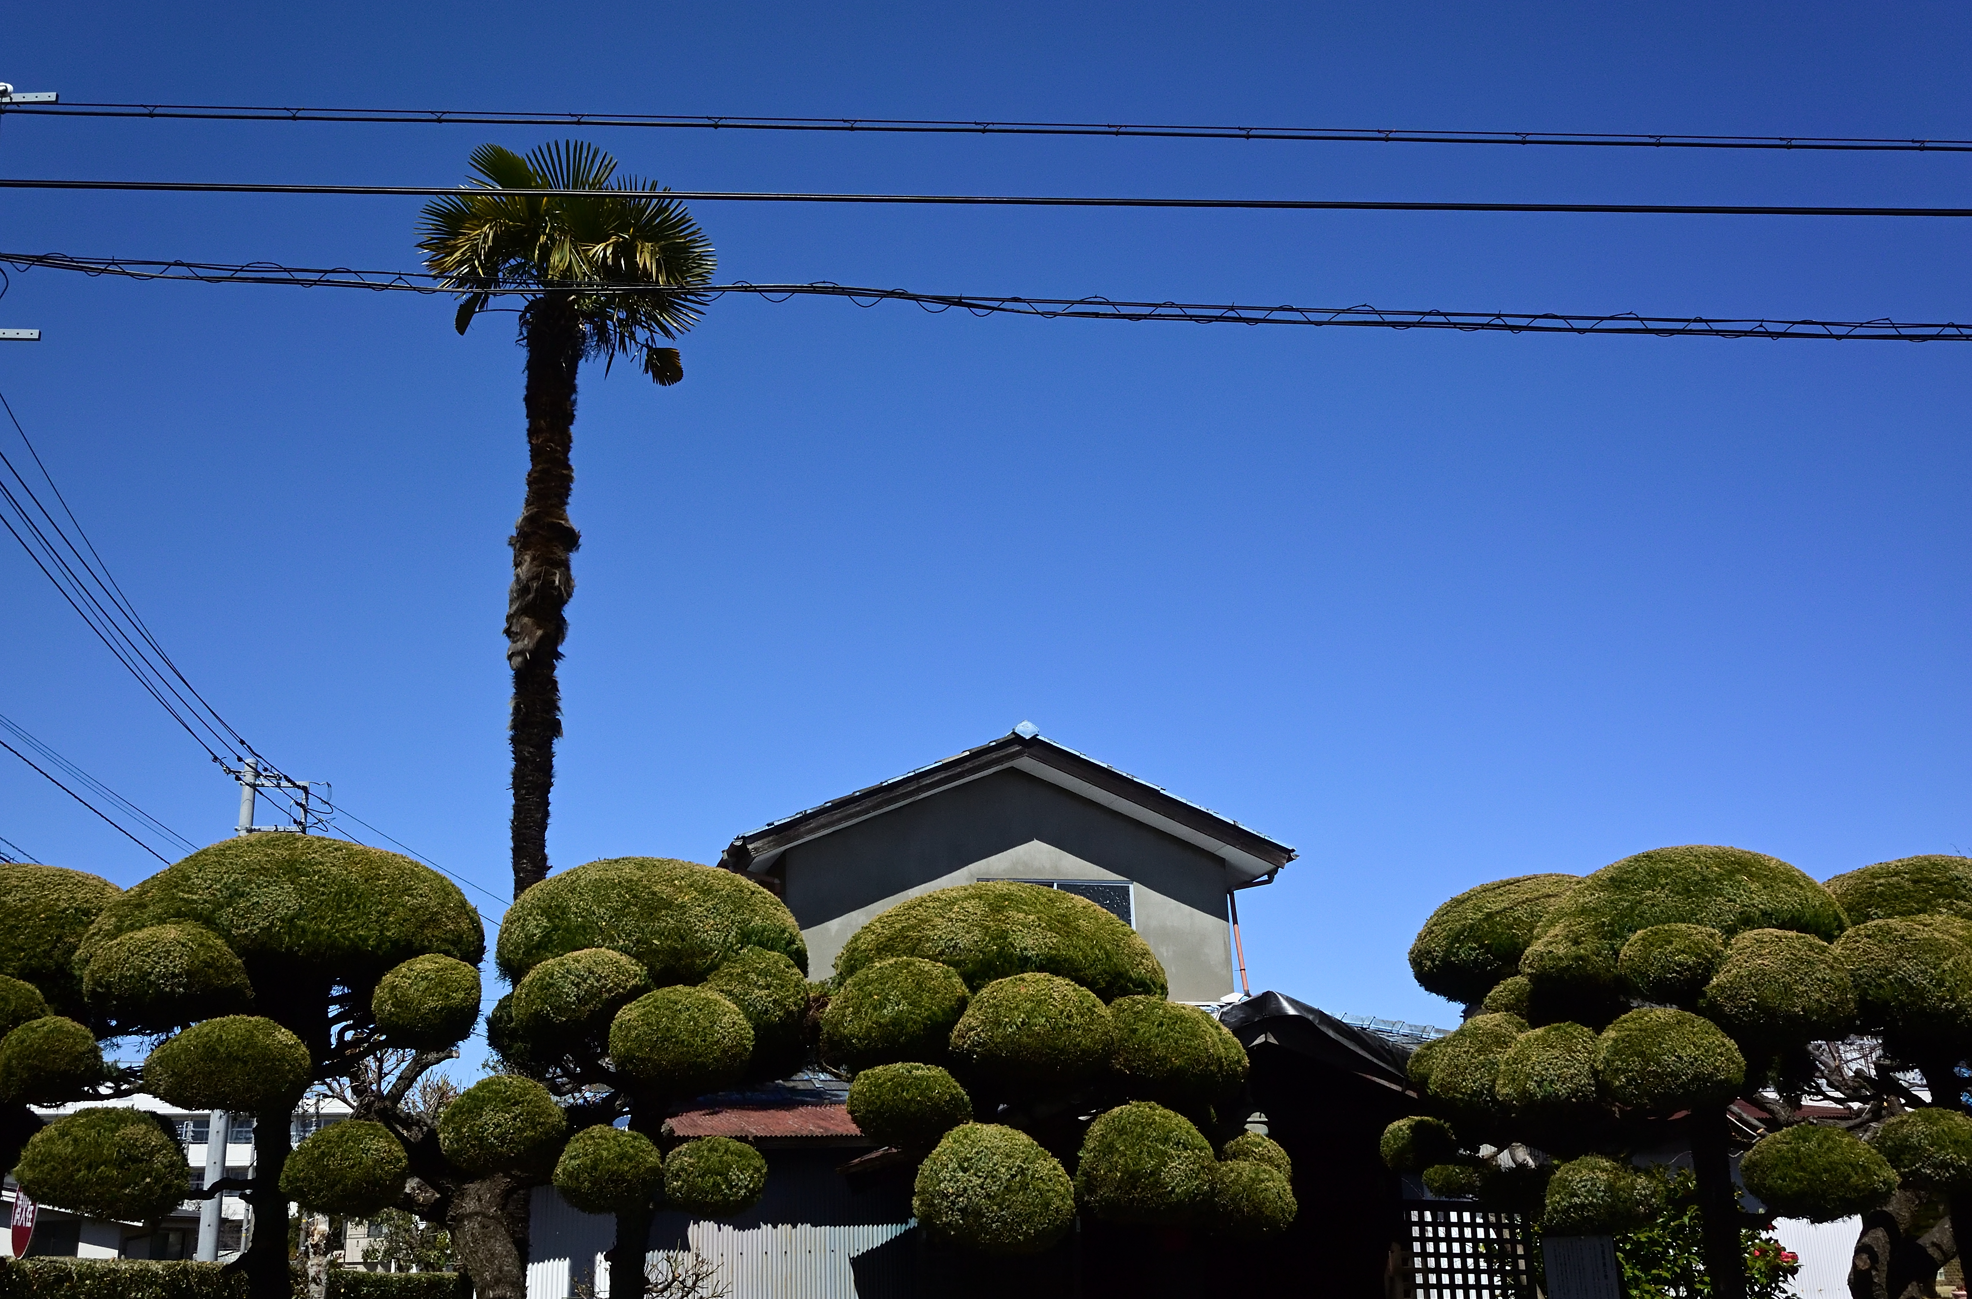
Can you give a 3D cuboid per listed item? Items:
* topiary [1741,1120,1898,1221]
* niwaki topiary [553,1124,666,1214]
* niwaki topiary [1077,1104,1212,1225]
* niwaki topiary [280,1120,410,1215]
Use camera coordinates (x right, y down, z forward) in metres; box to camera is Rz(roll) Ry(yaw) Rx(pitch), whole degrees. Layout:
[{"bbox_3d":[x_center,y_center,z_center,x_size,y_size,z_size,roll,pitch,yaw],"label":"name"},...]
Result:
[{"bbox_3d":[4.421,2.774,9.892,0.774,0.504,0.735,-9,-18,22],"label":"topiary"},{"bbox_3d":[-1.739,2.402,8.600,0.521,0.412,0.521,2,-18,-11],"label":"niwaki topiary"},{"bbox_3d":[0.772,2.506,9.076,0.681,0.594,0.647,-3,-16,4],"label":"niwaki topiary"},{"bbox_3d":[-2.914,2.359,8.487,0.558,0.419,0.530,4,-17,-18],"label":"niwaki topiary"}]

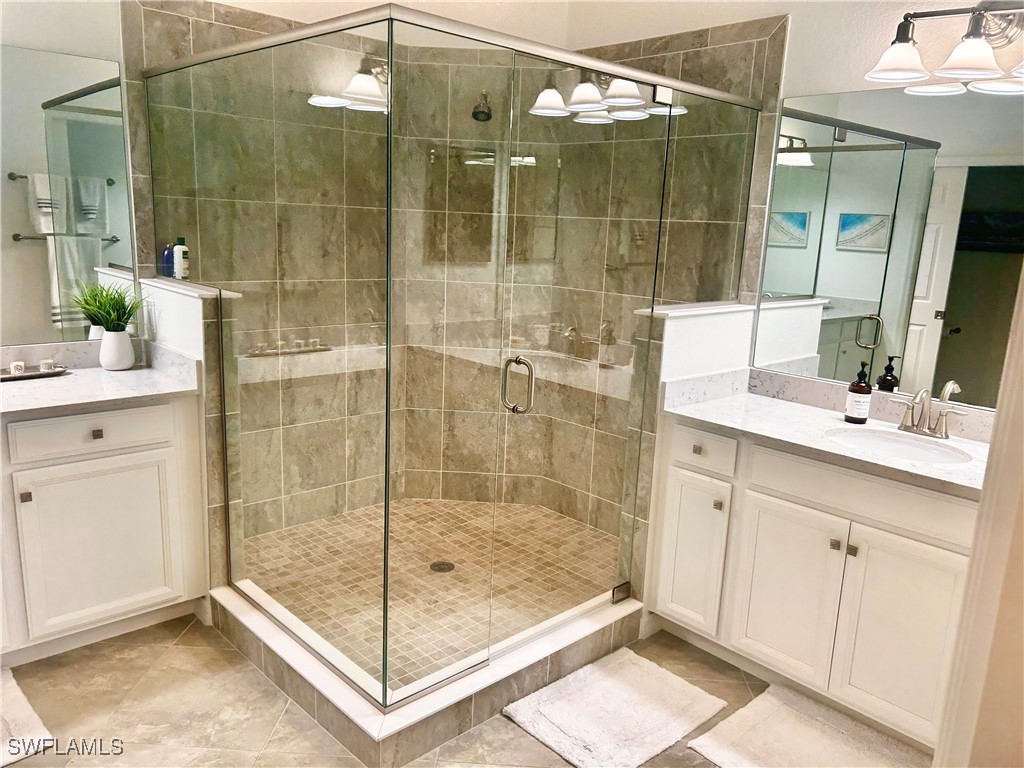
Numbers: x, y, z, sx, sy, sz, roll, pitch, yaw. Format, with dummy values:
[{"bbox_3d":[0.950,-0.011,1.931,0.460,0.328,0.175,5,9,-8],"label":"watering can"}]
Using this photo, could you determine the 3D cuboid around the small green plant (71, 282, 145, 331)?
[{"bbox_3d":[-1.510,-0.289,2.882,0.250,0.185,0.210,-9,16,-42],"label":"small green plant"}]

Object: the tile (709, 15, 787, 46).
[{"bbox_3d":[0.891,-1.333,2.917,0.012,0.061,0.334,-9,16,-42],"label":"tile"}]

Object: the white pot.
[{"bbox_3d":[-1.513,-0.128,2.944,0.136,0.150,0.136,-9,16,-42],"label":"white pot"}]

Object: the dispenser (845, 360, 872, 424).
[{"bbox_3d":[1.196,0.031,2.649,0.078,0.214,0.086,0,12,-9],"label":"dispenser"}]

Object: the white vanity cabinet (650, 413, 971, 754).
[{"bbox_3d":[1.082,0.606,2.634,0.552,0.847,1.028,-9,16,-42],"label":"white vanity cabinet"}]

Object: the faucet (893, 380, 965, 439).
[{"bbox_3d":[1.335,0.091,2.506,0.125,0.153,0.225,-9,16,-42],"label":"faucet"}]

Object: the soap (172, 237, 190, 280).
[{"bbox_3d":[-1.286,-0.487,2.995,0.058,0.172,0.047,-9,16,-42],"label":"soap"}]

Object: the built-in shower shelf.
[{"bbox_3d":[-0.995,-0.143,3.439,0.410,0.030,0.090,-9,16,-42],"label":"built-in shower shelf"}]

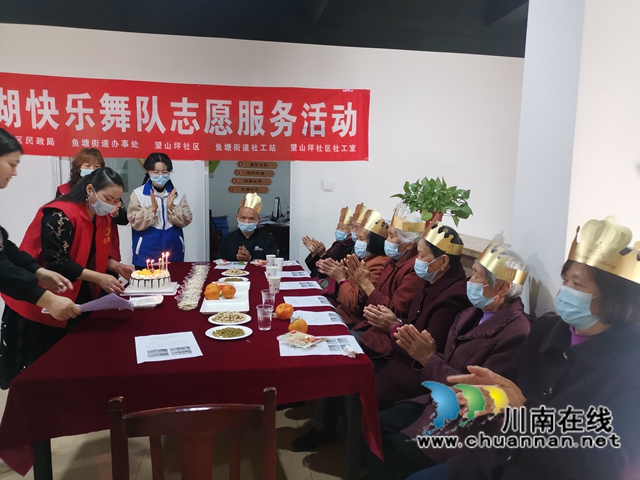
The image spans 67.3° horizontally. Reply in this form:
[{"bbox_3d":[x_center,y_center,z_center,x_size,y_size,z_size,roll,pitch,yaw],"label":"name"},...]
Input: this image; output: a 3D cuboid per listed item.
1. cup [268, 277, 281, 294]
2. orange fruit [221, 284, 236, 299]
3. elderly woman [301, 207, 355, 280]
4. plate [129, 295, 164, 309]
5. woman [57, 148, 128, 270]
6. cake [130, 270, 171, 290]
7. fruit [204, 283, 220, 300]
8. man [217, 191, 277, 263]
[{"bbox_3d":[-0.253,0.254,2.677,0.070,0.084,0.070,1,7,0],"label":"cup"},{"bbox_3d":[-0.474,0.266,2.478,0.073,0.072,0.073,1,7,0],"label":"orange fruit"},{"bbox_3d":[0.073,0.343,3.643,0.680,1.200,0.500,-1,7,-21],"label":"elderly woman"},{"bbox_3d":[-0.851,0.304,2.357,0.170,0.032,0.165,0,7,-9],"label":"plate"},{"bbox_3d":[-1.569,0.157,3.344,0.500,1.570,0.360,-3,8,-30],"label":"woman"},{"bbox_3d":[-0.955,0.221,2.735,0.218,0.078,0.218,1,7,0],"label":"cake"},{"bbox_3d":[-0.550,0.263,2.447,0.080,0.080,0.080,1,7,0],"label":"fruit"},{"bbox_3d":[-0.586,0.278,3.828,0.540,1.260,0.680,0,7,-9],"label":"man"}]

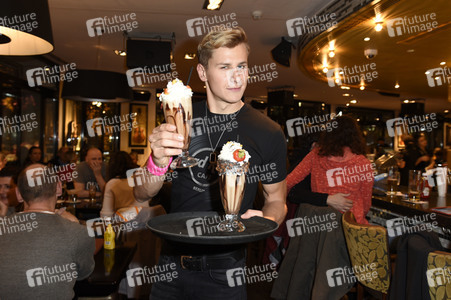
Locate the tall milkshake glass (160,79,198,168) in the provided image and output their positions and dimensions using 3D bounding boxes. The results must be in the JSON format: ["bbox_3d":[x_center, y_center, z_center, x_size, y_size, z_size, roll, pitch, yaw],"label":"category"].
[{"bbox_3d":[-0.119,-0.077,0.940,0.093,0.238,0.093,-6,9,0],"label":"tall milkshake glass"}]

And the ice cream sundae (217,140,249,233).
[{"bbox_3d":[0.021,0.098,0.975,0.094,0.243,0.094,1,1,0],"label":"ice cream sundae"}]

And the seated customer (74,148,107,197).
[{"bbox_3d":[-1.380,0.620,3.670,0.520,1.270,0.780,0,1,-29],"label":"seated customer"}]

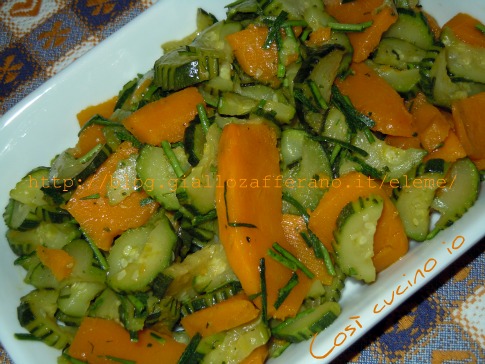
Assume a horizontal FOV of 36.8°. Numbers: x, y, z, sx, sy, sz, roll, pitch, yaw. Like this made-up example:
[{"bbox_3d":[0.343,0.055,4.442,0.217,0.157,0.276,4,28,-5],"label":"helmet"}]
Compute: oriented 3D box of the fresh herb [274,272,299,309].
[{"bbox_3d":[0.023,0.057,0.380,0.003,0.003,0.021,29,69,16],"label":"fresh herb"}]

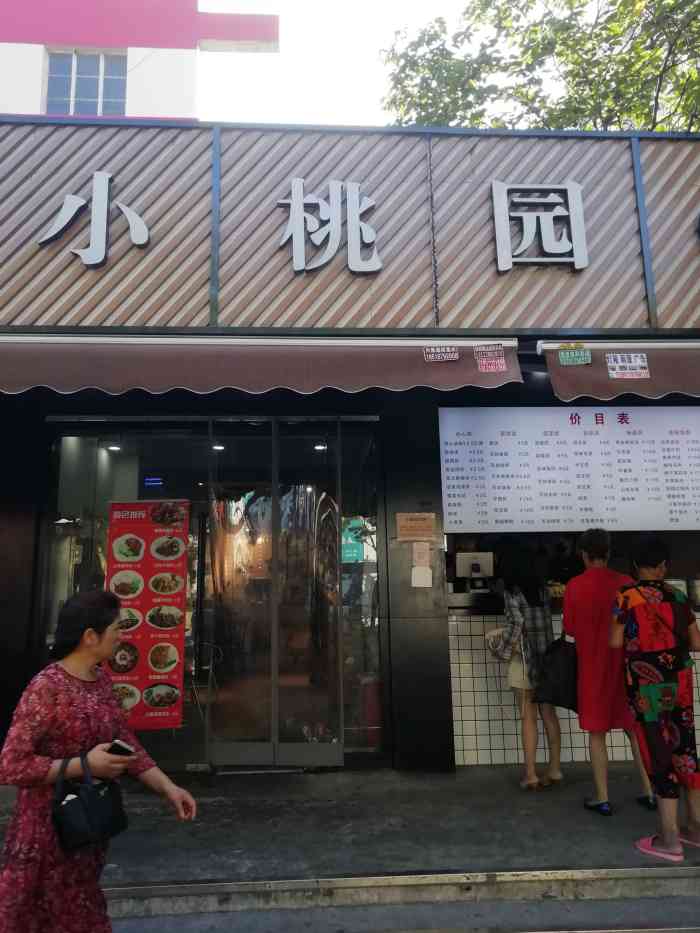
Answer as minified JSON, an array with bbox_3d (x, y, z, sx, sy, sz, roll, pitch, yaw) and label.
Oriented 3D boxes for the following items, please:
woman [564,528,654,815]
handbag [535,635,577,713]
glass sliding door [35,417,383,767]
[{"bbox_3d":[1.526,1.173,4.219,0.480,1.612,0.380,2,-12,-15],"label":"woman"},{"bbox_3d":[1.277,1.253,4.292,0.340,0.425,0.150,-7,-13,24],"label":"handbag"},{"bbox_3d":[-1.078,0.911,5.397,2.662,2.693,0.120,0,-12,-3],"label":"glass sliding door"}]

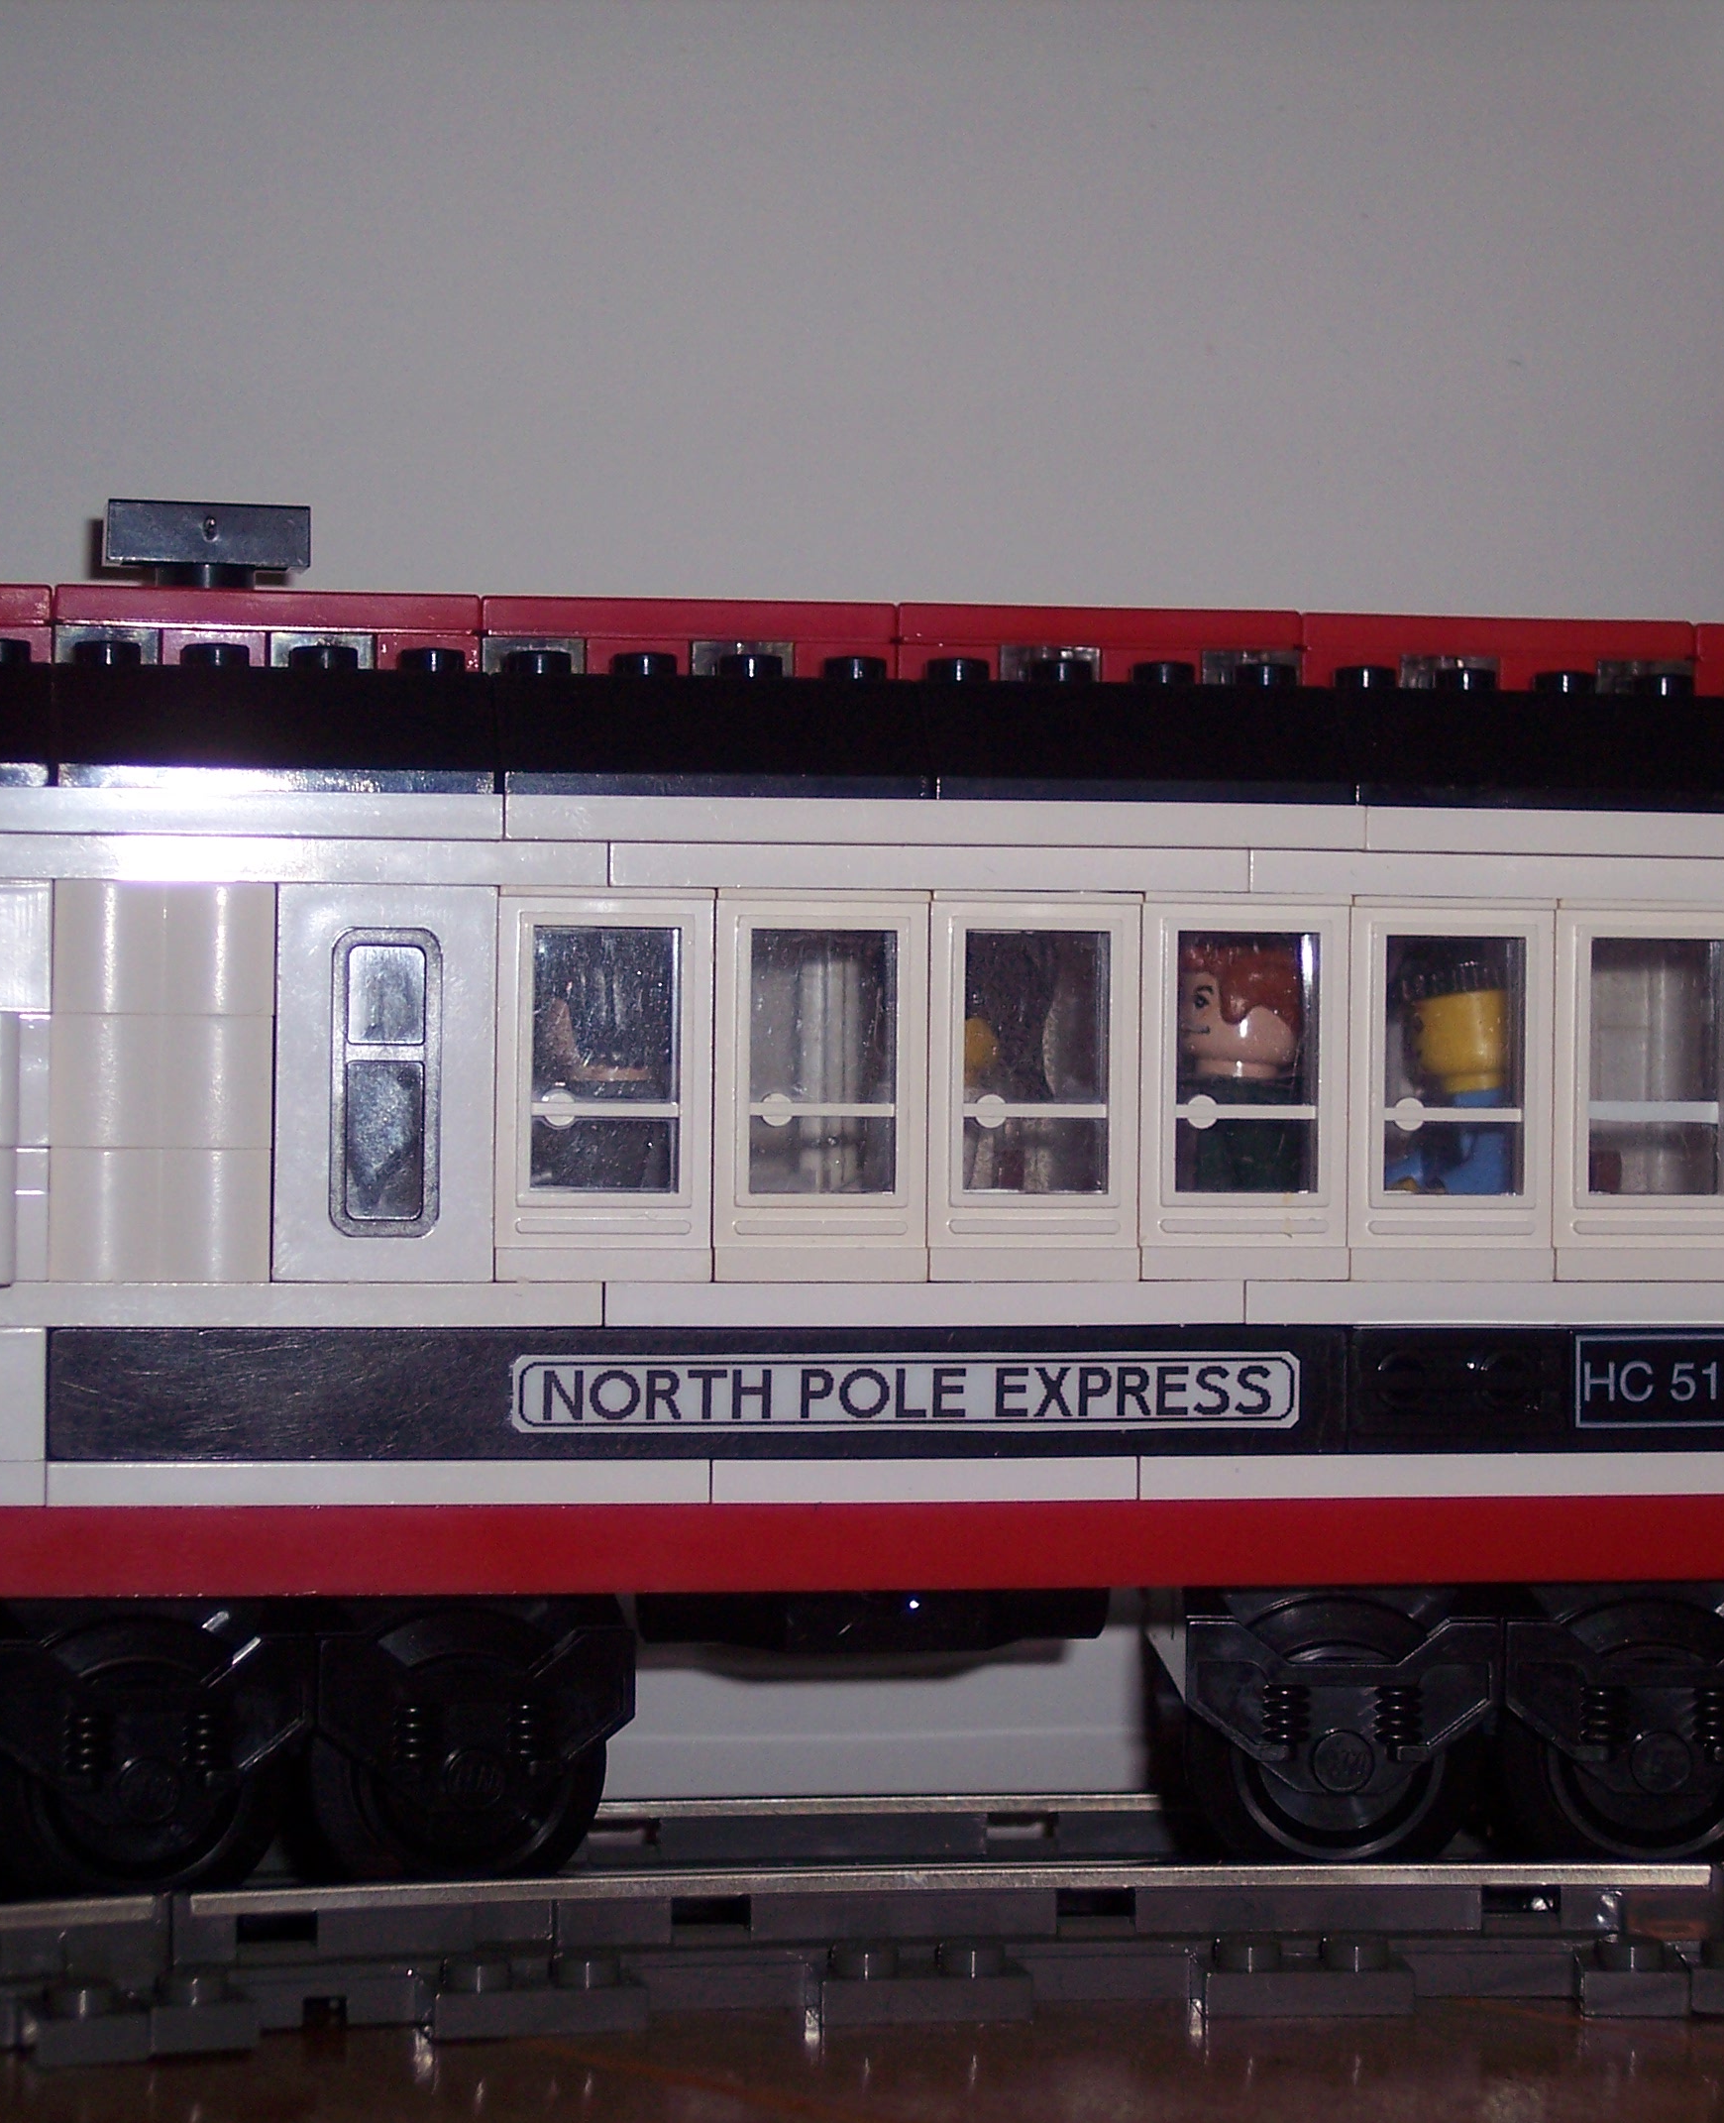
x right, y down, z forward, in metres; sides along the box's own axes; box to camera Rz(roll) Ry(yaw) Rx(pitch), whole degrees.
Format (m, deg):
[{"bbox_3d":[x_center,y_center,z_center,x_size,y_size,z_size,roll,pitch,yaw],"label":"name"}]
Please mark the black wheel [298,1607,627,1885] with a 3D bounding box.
[{"bbox_3d":[-0.029,0.051,0.392,0.023,0.022,0.009,0,0,-11],"label":"black wheel"}]

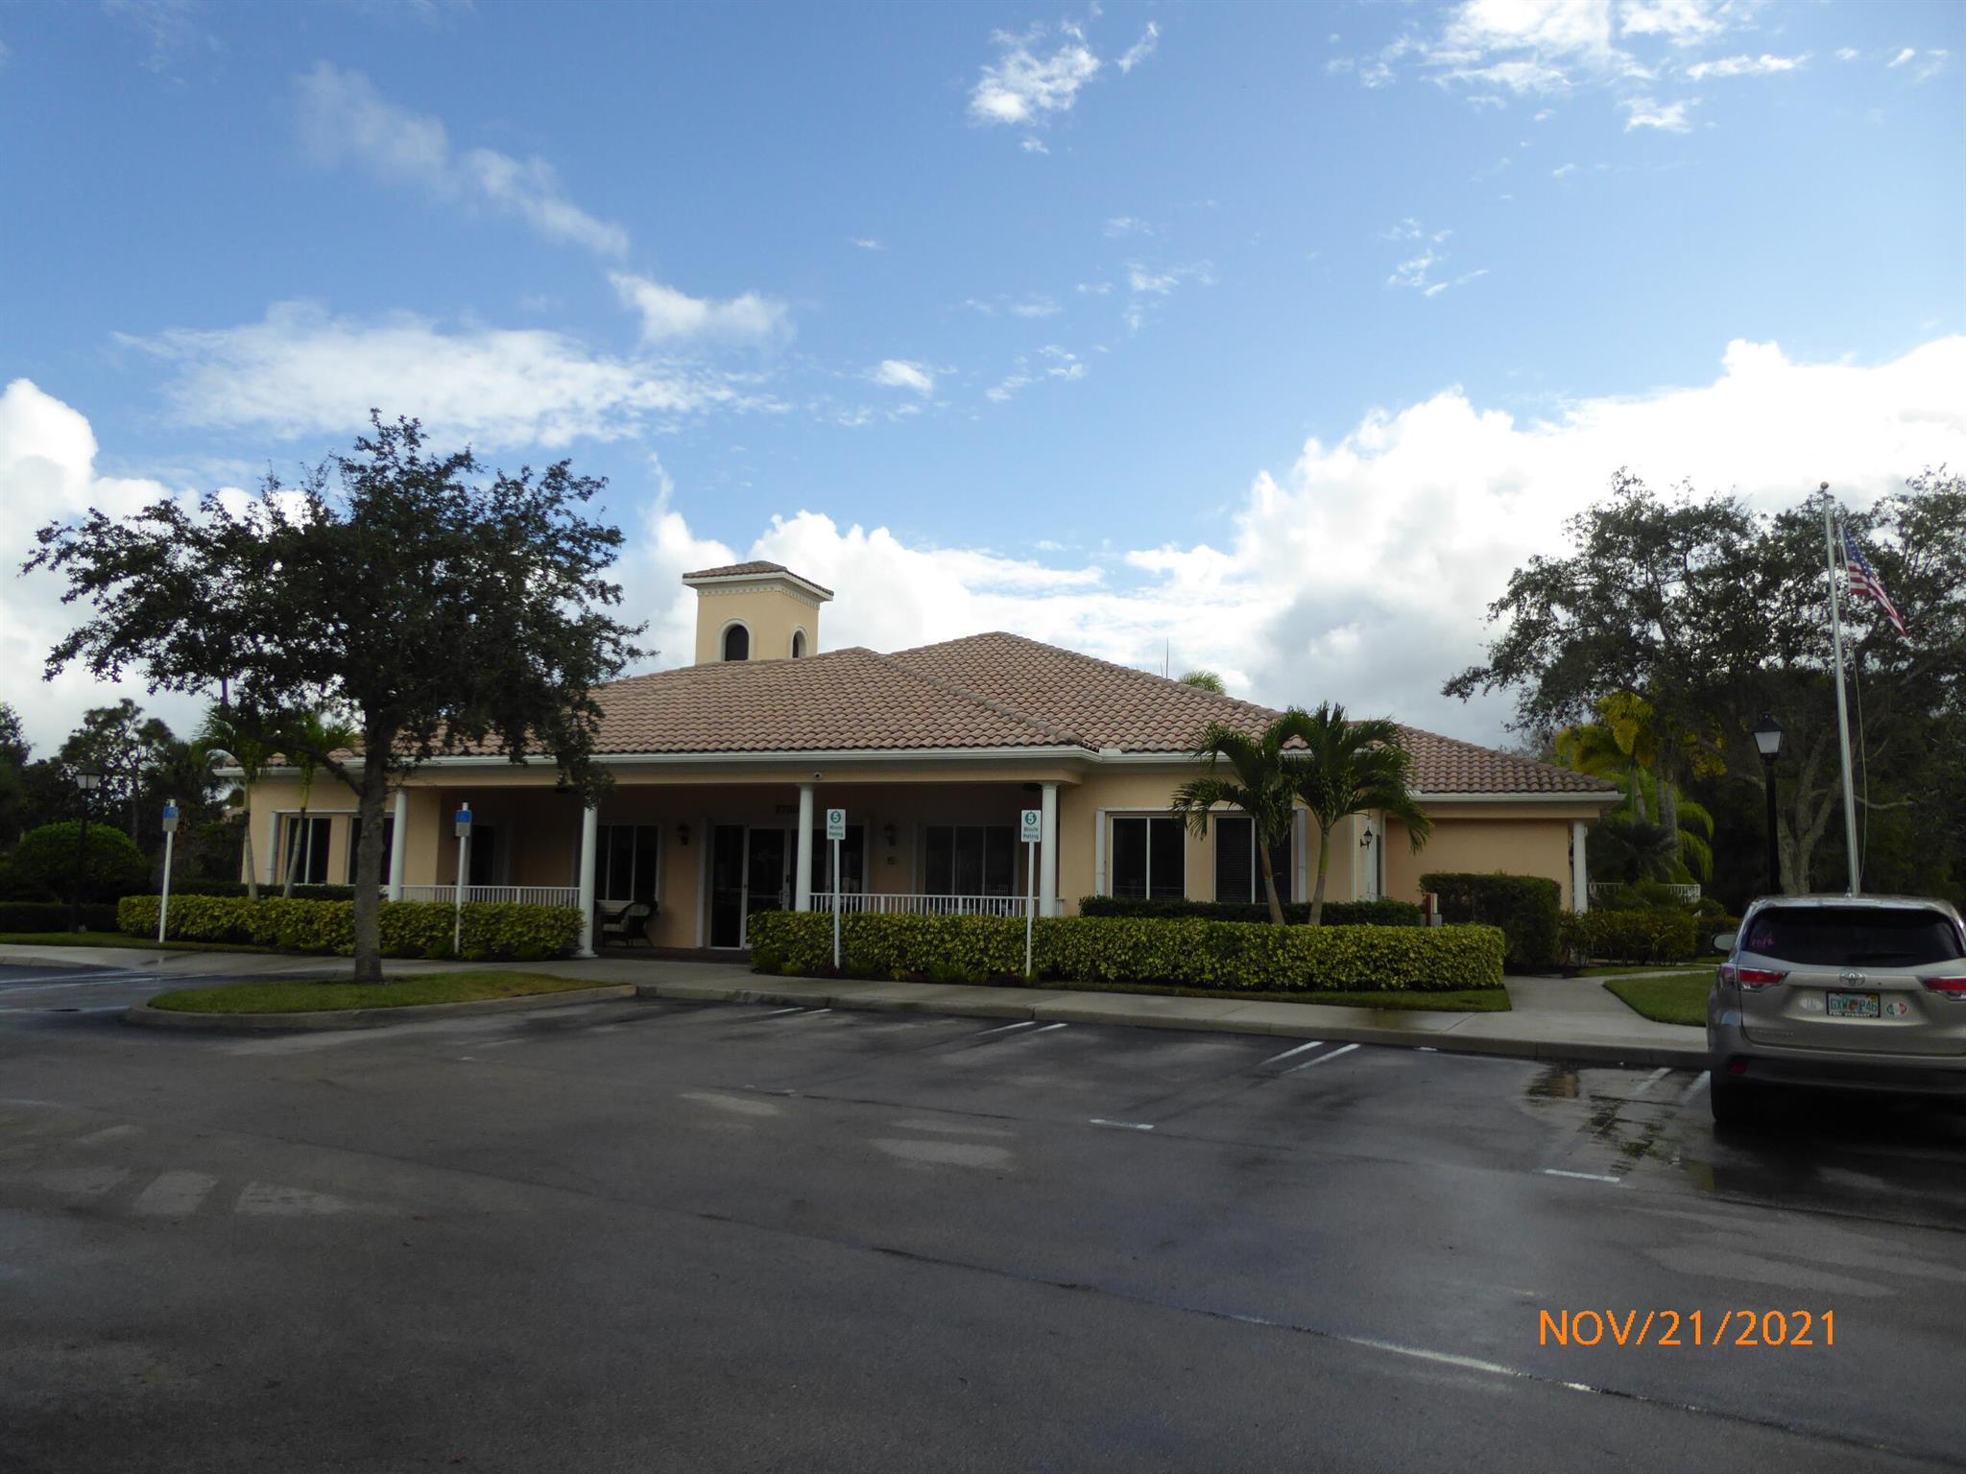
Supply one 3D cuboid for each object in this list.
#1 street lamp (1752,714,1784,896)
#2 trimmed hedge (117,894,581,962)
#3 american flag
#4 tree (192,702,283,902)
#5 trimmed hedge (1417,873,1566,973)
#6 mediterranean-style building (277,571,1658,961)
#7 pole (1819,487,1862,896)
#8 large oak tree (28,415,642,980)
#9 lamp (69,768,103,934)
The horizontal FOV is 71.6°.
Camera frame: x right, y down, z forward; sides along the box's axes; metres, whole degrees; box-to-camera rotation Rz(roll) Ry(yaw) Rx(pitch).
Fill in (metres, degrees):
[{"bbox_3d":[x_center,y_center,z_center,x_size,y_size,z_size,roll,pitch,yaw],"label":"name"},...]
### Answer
[{"bbox_3d":[9.858,1.397,17.018,0.330,3.401,0.330,-1,-7,18],"label":"street lamp"},{"bbox_3d":[-11.049,3.264,23.671,9.490,0.830,0.850,-1,-7,18],"label":"trimmed hedge"},{"bbox_3d":[11.728,-2.047,17.900,0.760,1.420,0.360,-1,-7,18],"label":"american flag"},{"bbox_3d":[-13.734,1.570,25.355,1.860,4.433,1.860,-1,-7,18],"label":"tree"},{"bbox_3d":[8.818,3.238,23.788,2.221,1.671,1.500,-1,-7,18],"label":"trimmed hedge"},{"bbox_3d":[-0.324,0.107,29.670,25.800,9.001,17.070,-1,-7,18],"label":"mediterranean-style building"},{"bbox_3d":[11.174,-0.043,17.632,0.160,6.659,0.160,-1,-7,18],"label":"pole"},{"bbox_3d":[-7.981,-0.588,17.133,6.800,7.168,6.800,-1,-7,18],"label":"large oak tree"},{"bbox_3d":[-17.836,2.232,27.009,0.330,3.294,0.330,-1,-7,18],"label":"lamp"}]

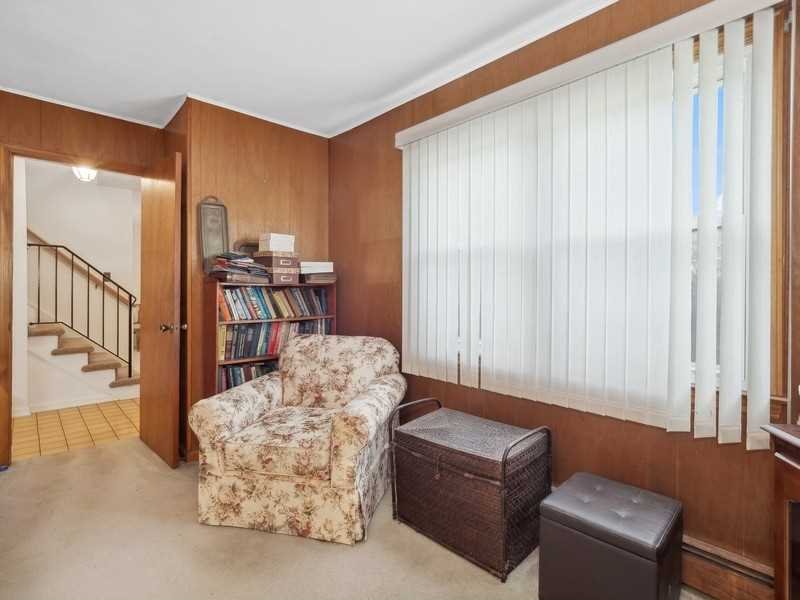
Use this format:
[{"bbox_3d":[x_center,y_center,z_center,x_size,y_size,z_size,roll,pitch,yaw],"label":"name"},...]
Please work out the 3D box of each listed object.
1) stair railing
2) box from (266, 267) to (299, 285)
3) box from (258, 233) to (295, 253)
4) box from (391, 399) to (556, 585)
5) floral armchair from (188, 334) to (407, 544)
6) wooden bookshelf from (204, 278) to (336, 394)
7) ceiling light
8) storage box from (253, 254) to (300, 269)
[{"bbox_3d":[-3.232,0.164,3.817,0.839,1.397,0.050,-1,1,-40],"label":"stair railing"},{"bbox_3d":[-0.906,-0.170,2.725,0.290,0.112,0.200,1,2,44],"label":"box"},{"bbox_3d":[-0.901,-0.396,2.711,0.175,0.140,0.190,1,2,44],"label":"box"},{"bbox_3d":[0.337,0.834,1.815,0.610,0.565,0.410,1,2,44],"label":"box"},{"bbox_3d":[-0.508,0.671,2.163,0.915,0.870,0.860,0,1,11],"label":"floral armchair"},{"bbox_3d":[-0.914,0.487,2.703,0.862,1.215,0.280,-1,2,-43],"label":"wooden bookshelf"},{"bbox_3d":[-3.070,-1.268,3.597,0.260,0.190,0.260,-1,1,-40],"label":"ceiling light"},{"bbox_3d":[-0.906,-0.275,2.723,0.290,0.103,0.200,1,2,44],"label":"storage box"}]

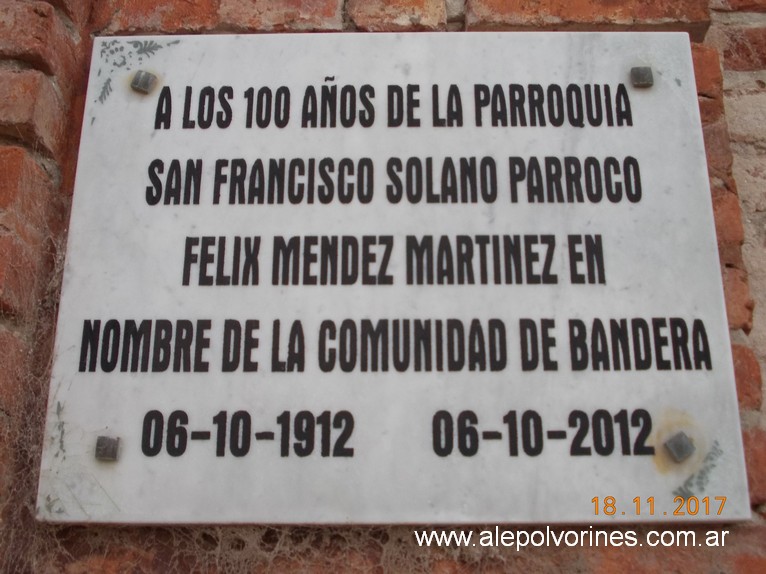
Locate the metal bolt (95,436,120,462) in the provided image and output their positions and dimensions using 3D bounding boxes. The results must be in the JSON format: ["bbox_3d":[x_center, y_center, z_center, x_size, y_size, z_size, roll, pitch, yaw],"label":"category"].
[{"bbox_3d":[-0.233,0.137,0.806,0.018,0.018,0.010,0,-19,1],"label":"metal bolt"}]

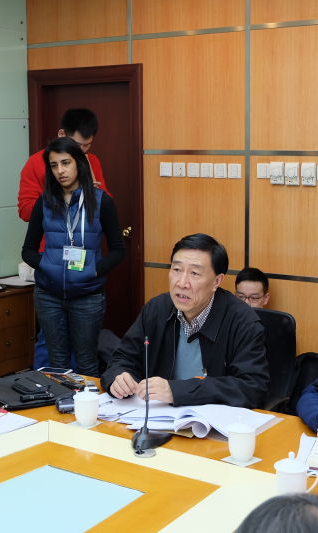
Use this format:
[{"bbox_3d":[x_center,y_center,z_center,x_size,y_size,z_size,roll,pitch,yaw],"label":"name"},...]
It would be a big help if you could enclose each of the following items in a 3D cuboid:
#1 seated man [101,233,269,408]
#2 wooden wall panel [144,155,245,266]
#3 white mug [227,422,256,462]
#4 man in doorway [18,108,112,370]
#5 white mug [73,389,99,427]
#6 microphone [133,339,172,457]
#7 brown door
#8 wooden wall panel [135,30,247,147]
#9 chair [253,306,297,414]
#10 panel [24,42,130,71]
[{"bbox_3d":[0.131,0.530,3.198,0.580,1.330,0.780,6,11,38],"label":"seated man"},{"bbox_3d":[0.220,-0.350,5.585,0.739,0.696,0.030,5,10,34],"label":"wooden wall panel"},{"bbox_3d":[0.247,0.500,2.625,0.086,0.132,0.112,0,9,5],"label":"white mug"},{"bbox_3d":[-0.499,0.043,4.963,0.520,1.790,0.380,-5,10,-30],"label":"man in doorway"},{"bbox_3d":[-0.232,0.438,2.829,0.085,0.122,0.098,-1,8,-5],"label":"white mug"},{"bbox_3d":[-0.021,0.380,2.740,0.095,0.340,0.165,8,12,42],"label":"microphone"},{"bbox_3d":[-0.485,-0.256,5.933,0.947,2.101,0.100,5,10,34],"label":"brown door"},{"bbox_3d":[0.171,-1.044,5.361,0.804,0.681,0.030,5,10,34],"label":"wooden wall panel"},{"bbox_3d":[0.168,0.665,3.414,0.560,1.000,0.600,5,10,34],"label":"chair"},{"bbox_3d":[-0.549,-1.409,5.957,0.861,0.146,0.030,5,10,34],"label":"panel"}]

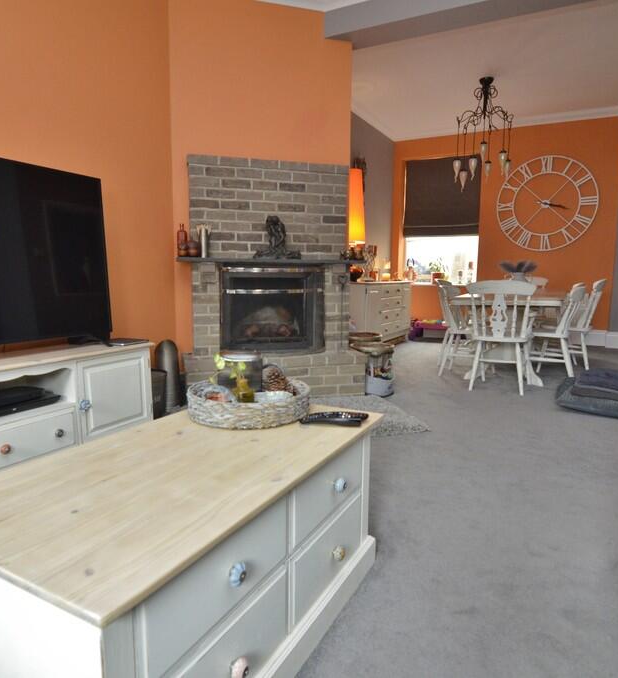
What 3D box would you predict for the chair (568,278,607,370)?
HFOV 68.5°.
[{"bbox_3d":[2.667,-0.152,4.685,0.540,0.890,0.480,2,8,14],"label":"chair"}]

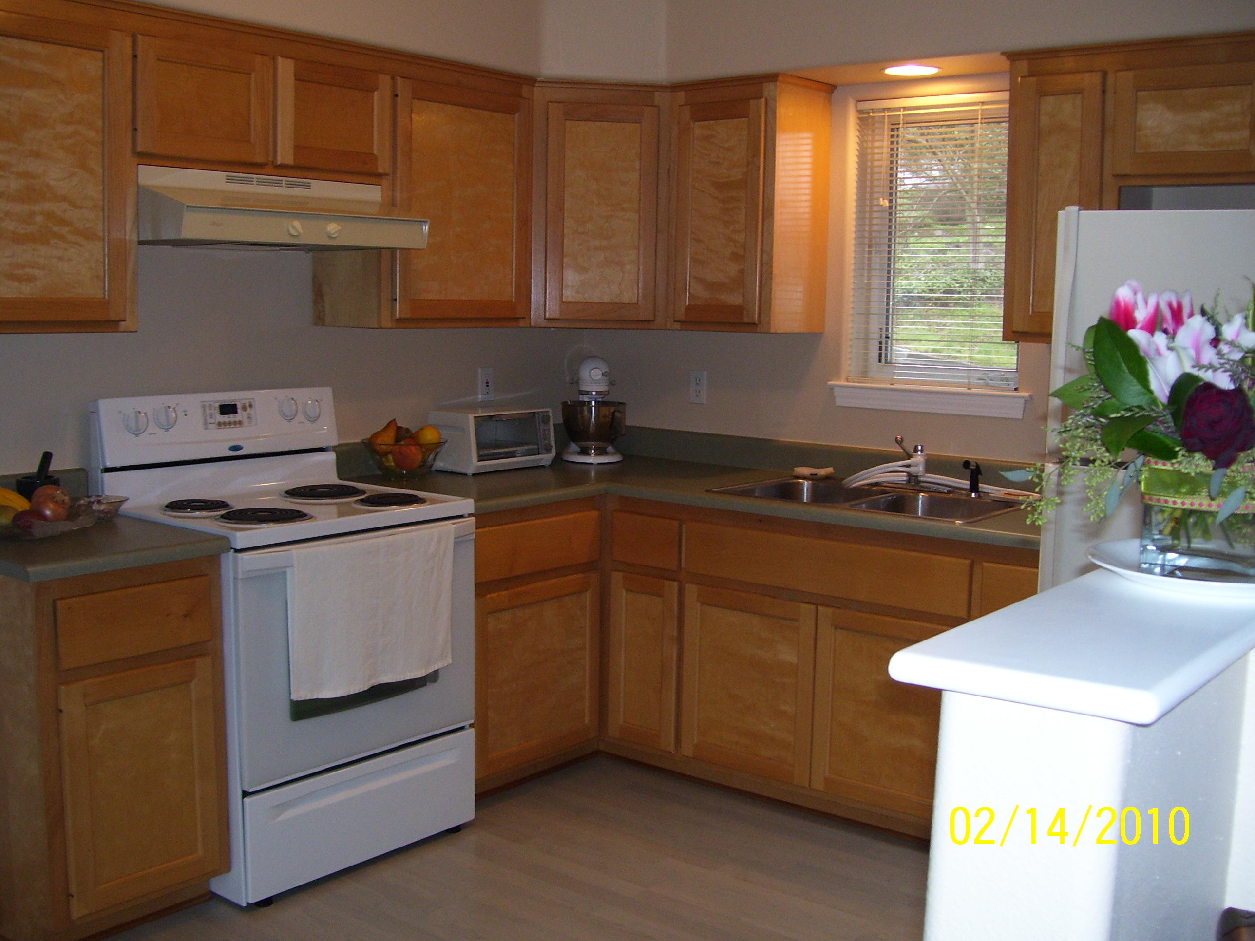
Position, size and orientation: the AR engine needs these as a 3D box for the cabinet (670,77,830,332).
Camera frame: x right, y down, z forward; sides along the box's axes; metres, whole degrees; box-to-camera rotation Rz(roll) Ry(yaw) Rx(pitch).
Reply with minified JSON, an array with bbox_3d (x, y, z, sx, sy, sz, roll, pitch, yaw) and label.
[{"bbox_3d":[0.378,-0.829,4.246,0.392,0.769,0.333,6,9,38],"label":"cabinet"}]

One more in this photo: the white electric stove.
[{"bbox_3d":[-0.905,0.409,3.621,0.662,1.204,0.756,7,9,39],"label":"white electric stove"}]

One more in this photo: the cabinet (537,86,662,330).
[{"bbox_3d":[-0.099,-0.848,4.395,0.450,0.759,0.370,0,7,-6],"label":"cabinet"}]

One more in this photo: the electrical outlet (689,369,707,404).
[{"bbox_3d":[0.246,-0.290,4.694,0.073,0.115,0.010,7,9,39],"label":"electrical outlet"}]

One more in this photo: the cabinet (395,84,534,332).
[{"bbox_3d":[-0.595,-0.817,4.072,0.333,0.759,0.605,6,9,38],"label":"cabinet"}]

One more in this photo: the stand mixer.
[{"bbox_3d":[-0.133,-0.217,4.719,0.230,0.362,0.350,0,7,-7],"label":"stand mixer"}]

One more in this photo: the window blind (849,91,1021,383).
[{"bbox_3d":[0.947,-0.701,4.123,0.582,0.882,0.038,7,9,39],"label":"window blind"}]

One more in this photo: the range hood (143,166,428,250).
[{"bbox_3d":[-0.980,-0.681,3.538,0.515,0.185,0.760,7,9,39],"label":"range hood"}]

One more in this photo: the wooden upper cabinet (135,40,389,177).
[{"bbox_3d":[-1.046,-0.945,3.566,0.330,0.320,0.772,7,9,39],"label":"wooden upper cabinet"}]

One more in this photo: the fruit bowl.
[{"bbox_3d":[-0.685,-0.029,4.175,0.268,0.118,0.268,1,7,0],"label":"fruit bowl"}]

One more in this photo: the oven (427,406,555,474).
[{"bbox_3d":[-0.443,-0.101,4.420,0.203,0.192,0.375,6,9,39],"label":"oven"}]

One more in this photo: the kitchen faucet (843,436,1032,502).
[{"bbox_3d":[0.911,-0.008,4.008,0.560,0.163,0.185,7,9,39],"label":"kitchen faucet"}]

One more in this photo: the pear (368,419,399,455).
[{"bbox_3d":[-0.731,-0.101,4.060,0.079,0.118,0.079,25,3,0],"label":"pear"}]

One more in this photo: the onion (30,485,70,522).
[{"bbox_3d":[-1.395,0.080,3.240,0.088,0.085,0.088,7,9,39],"label":"onion"}]

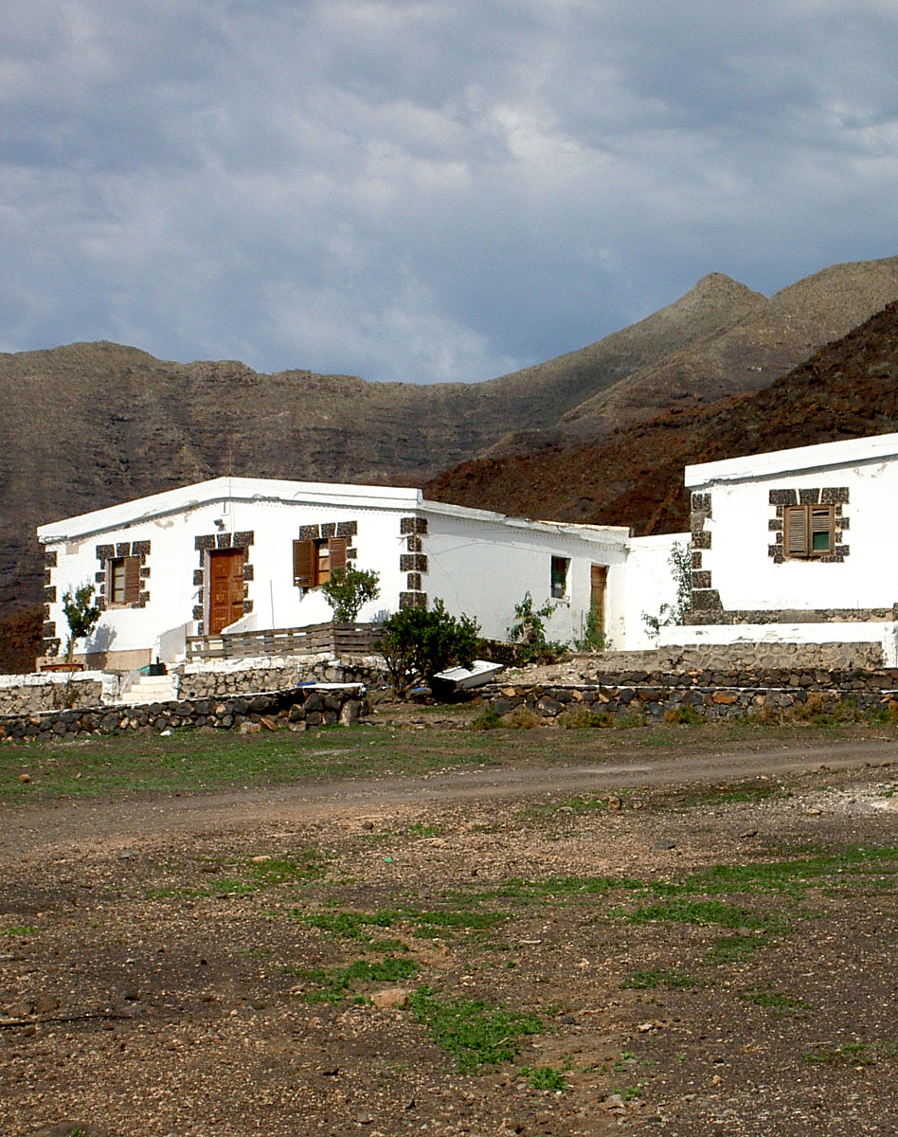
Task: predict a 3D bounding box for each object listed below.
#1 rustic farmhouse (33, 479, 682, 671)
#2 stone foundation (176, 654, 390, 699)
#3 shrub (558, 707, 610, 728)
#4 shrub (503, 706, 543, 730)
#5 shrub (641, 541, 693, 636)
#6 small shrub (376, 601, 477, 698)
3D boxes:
[{"bbox_3d":[-2.815,0.410,109.561,11.950,4.400,8.400,-5,-8,37],"label":"rustic farmhouse"},{"bbox_3d":[-3.815,2.574,102.347,4.650,0.950,1.900,-5,-8,37],"label":"stone foundation"},{"bbox_3d":[2.890,3.193,95.200,1.100,0.460,0.800,0,-7,0],"label":"shrub"},{"bbox_3d":[1.578,3.193,95.200,0.850,0.500,0.750,0,-7,0],"label":"shrub"},{"bbox_3d":[4.859,0.511,98.800,1.200,2.250,1.100,0,-7,0],"label":"shrub"},{"bbox_3d":[-0.466,1.793,100.500,2.300,2.100,2.100,0,-7,0],"label":"small shrub"}]

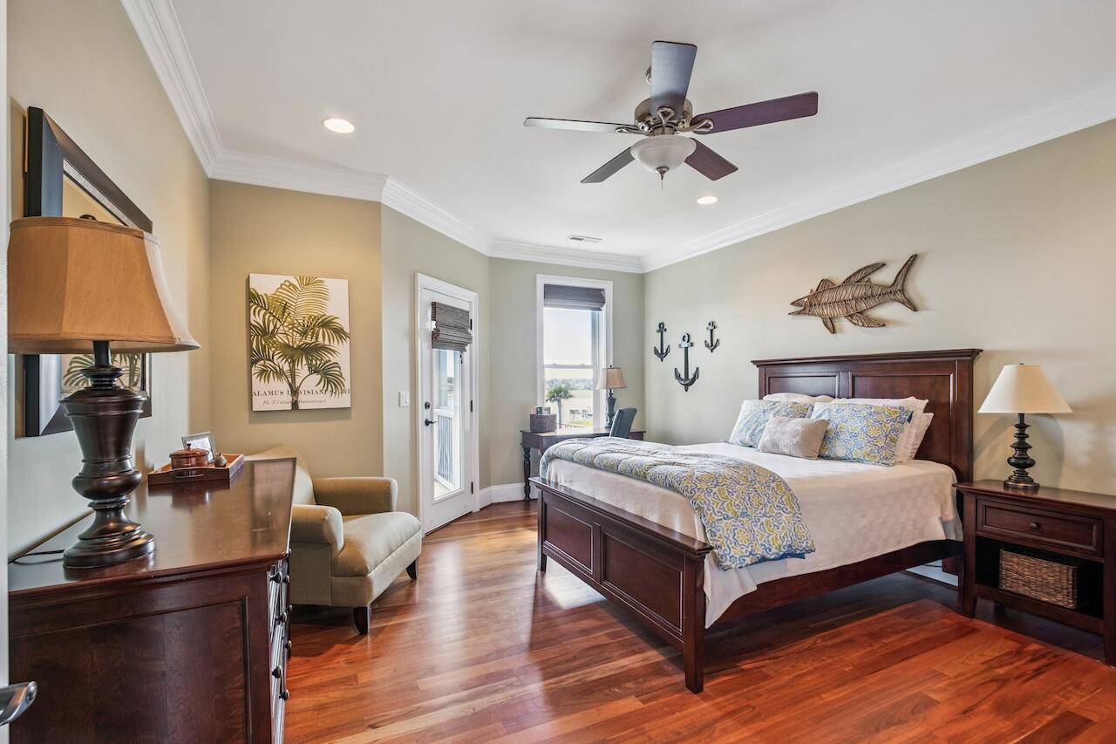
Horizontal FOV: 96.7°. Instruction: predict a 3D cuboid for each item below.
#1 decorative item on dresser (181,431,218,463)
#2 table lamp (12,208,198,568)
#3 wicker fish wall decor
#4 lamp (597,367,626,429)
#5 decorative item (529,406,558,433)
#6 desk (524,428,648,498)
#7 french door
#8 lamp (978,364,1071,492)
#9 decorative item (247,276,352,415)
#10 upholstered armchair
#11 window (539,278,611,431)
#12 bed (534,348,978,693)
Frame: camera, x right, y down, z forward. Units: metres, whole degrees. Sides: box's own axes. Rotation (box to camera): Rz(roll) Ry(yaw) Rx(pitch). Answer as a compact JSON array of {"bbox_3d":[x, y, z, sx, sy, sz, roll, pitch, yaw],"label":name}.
[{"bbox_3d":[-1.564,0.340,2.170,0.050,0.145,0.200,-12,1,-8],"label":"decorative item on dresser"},{"bbox_3d":[-0.989,0.038,1.070,0.370,0.720,0.370,0,-1,-26],"label":"table lamp"},{"bbox_3d":[2.145,-0.531,3.694,0.070,0.474,0.989,0,-1,-26],"label":"wicker fish wall decor"},{"bbox_3d":[0.603,0.278,5.580,0.350,0.710,0.350,0,-1,0],"label":"lamp"},{"bbox_3d":[-0.148,0.507,5.266,0.195,0.260,0.250,0,-1,-26],"label":"decorative item"},{"bbox_3d":[0.282,1.001,5.351,1.260,0.740,0.540,0,-1,-26],"label":"desk"},{"bbox_3d":[-0.991,0.284,4.541,0.100,2.159,1.001,0,-1,19],"label":"french door"},{"bbox_3d":[2.466,0.281,2.630,0.370,0.649,0.370,0,-1,-26],"label":"lamp"},{"bbox_3d":[-1.750,-0.198,3.404,0.591,0.904,0.040,0,-1,-26],"label":"decorative item"},{"bbox_3d":[-1.334,0.890,2.886,0.870,0.880,0.740,0,-1,4],"label":"upholstered armchair"},{"bbox_3d":[0.200,-0.113,5.708,0.980,1.938,0.120,0,-1,-26],"label":"window"},{"bbox_3d":[1.174,0.606,3.193,2.181,1.466,1.664,0,-1,-25],"label":"bed"}]

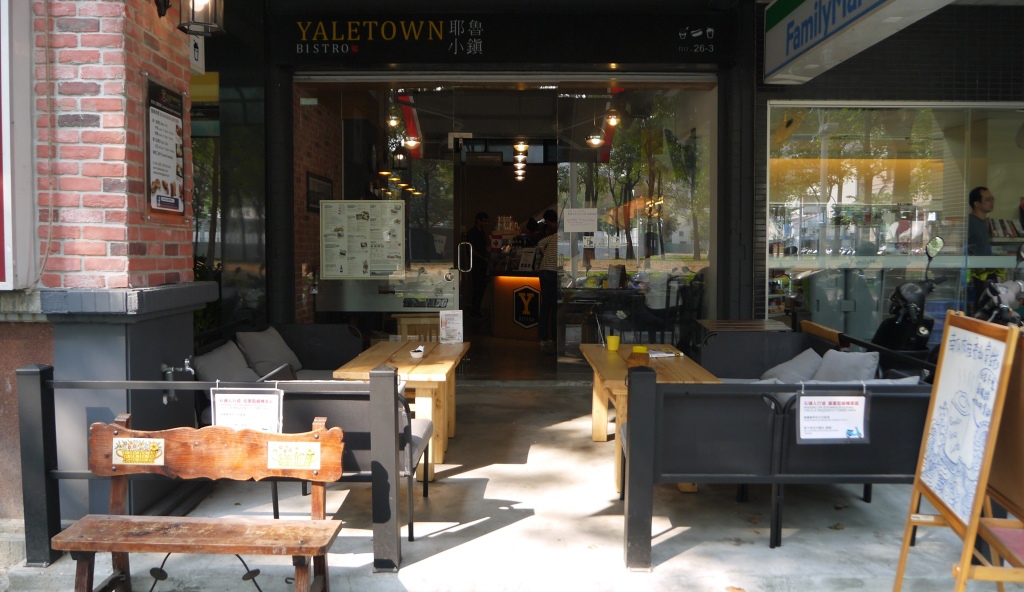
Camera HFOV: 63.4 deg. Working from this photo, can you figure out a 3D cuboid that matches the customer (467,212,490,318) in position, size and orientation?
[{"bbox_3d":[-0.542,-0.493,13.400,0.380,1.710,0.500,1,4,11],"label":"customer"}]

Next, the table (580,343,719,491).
[{"bbox_3d":[0.894,0.780,5.712,0.705,0.695,1.380,0,5,2],"label":"table"}]

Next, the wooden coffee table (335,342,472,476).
[{"bbox_3d":[-0.719,0.766,5.843,0.708,0.689,1.478,0,4,2],"label":"wooden coffee table"}]

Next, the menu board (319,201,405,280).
[{"bbox_3d":[-1.358,-0.526,7.483,0.760,0.710,0.020,0,3,0],"label":"menu board"}]

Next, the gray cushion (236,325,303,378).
[{"bbox_3d":[-1.847,0.436,6.285,0.140,0.440,0.440,-44,-12,18],"label":"gray cushion"}]

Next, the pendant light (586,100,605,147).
[{"bbox_3d":[0.877,-1.812,8.700,0.200,0.480,0.200,0,4,0],"label":"pendant light"}]

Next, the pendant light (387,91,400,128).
[{"bbox_3d":[-1.359,-2.139,9.500,0.165,0.430,0.165,0,4,0],"label":"pendant light"}]

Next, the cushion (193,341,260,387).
[{"bbox_3d":[-1.885,0.484,5.450,0.160,0.450,0.480,-35,-5,15],"label":"cushion"}]

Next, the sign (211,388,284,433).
[{"bbox_3d":[-1.216,0.544,3.800,0.330,0.240,0.015,0,4,0],"label":"sign"}]

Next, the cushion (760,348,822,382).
[{"bbox_3d":[2.034,0.568,5.840,0.430,0.140,0.430,-31,41,1],"label":"cushion"}]

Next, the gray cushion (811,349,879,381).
[{"bbox_3d":[2.149,0.517,5.387,0.140,0.430,0.430,42,-22,-26],"label":"gray cushion"}]

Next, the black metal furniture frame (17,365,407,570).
[{"bbox_3d":[-1.453,0.819,4.042,1.820,0.980,0.120,0,3,1],"label":"black metal furniture frame"}]

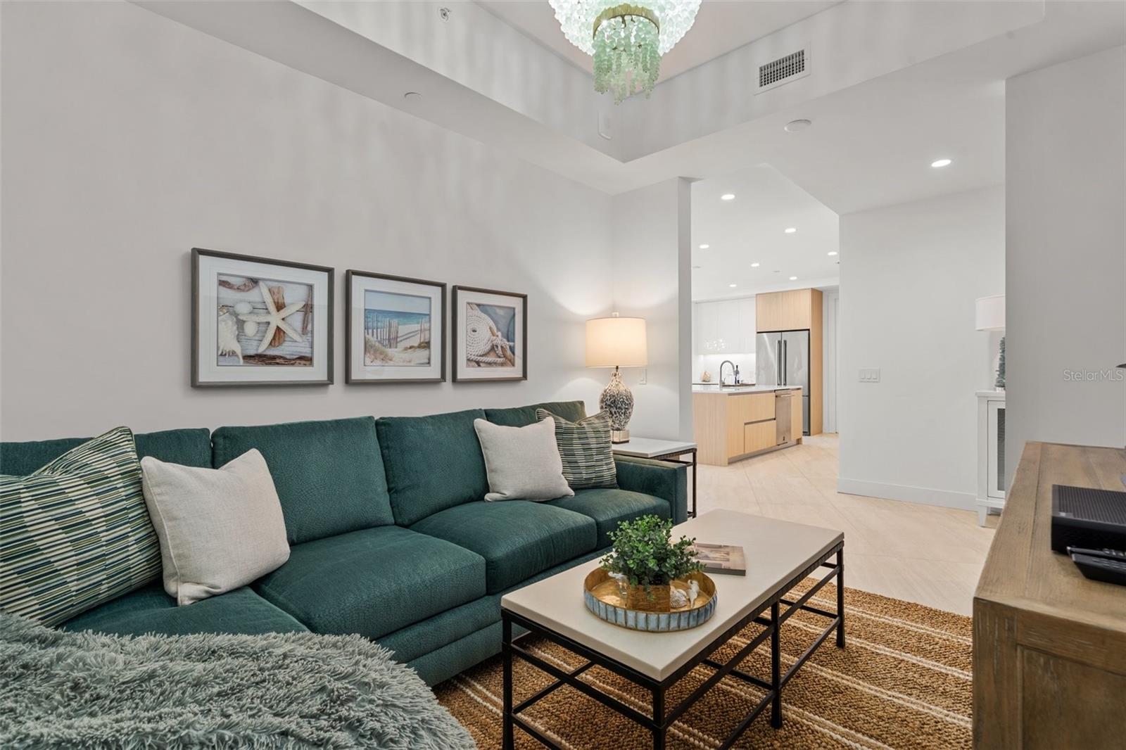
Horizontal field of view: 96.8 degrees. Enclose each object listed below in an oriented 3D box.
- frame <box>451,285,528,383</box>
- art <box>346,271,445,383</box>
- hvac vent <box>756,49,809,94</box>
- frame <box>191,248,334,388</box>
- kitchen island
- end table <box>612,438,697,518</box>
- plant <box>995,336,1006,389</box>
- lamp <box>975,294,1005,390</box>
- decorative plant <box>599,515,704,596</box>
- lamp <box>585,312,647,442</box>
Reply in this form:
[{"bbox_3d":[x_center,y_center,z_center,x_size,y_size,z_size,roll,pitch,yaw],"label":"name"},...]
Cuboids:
[{"bbox_3d":[-0.451,-0.248,3.198,0.034,0.575,0.564,0,0,44],"label":"frame"},{"bbox_3d":[-0.894,-0.244,2.746,0.034,0.580,0.569,0,0,44],"label":"art"},{"bbox_3d":[1.181,-1.663,2.714,0.302,0.165,0.028,0,0,44],"label":"hvac vent"},{"bbox_3d":[-1.344,-0.238,2.287,0.034,0.579,0.563,0,0,44],"label":"frame"},{"bbox_3d":[2.510,0.625,7.184,0.924,0.913,2.442,0,0,44],"label":"kitchen island"},{"bbox_3d":[0.512,0.794,3.587,0.671,0.594,0.611,0,0,44],"label":"end table"},{"bbox_3d":[3.181,-0.094,3.566,0.148,0.429,0.148,0,0,44],"label":"plant"},{"bbox_3d":[3.247,-0.232,3.640,0.380,0.710,0.380,0,0,44],"label":"lamp"},{"bbox_3d":[0.250,0.516,1.459,0.286,0.226,0.291,0,0,44],"label":"decorative plant"},{"bbox_3d":[0.399,0.021,3.707,0.451,0.953,0.451,0,0,0],"label":"lamp"}]

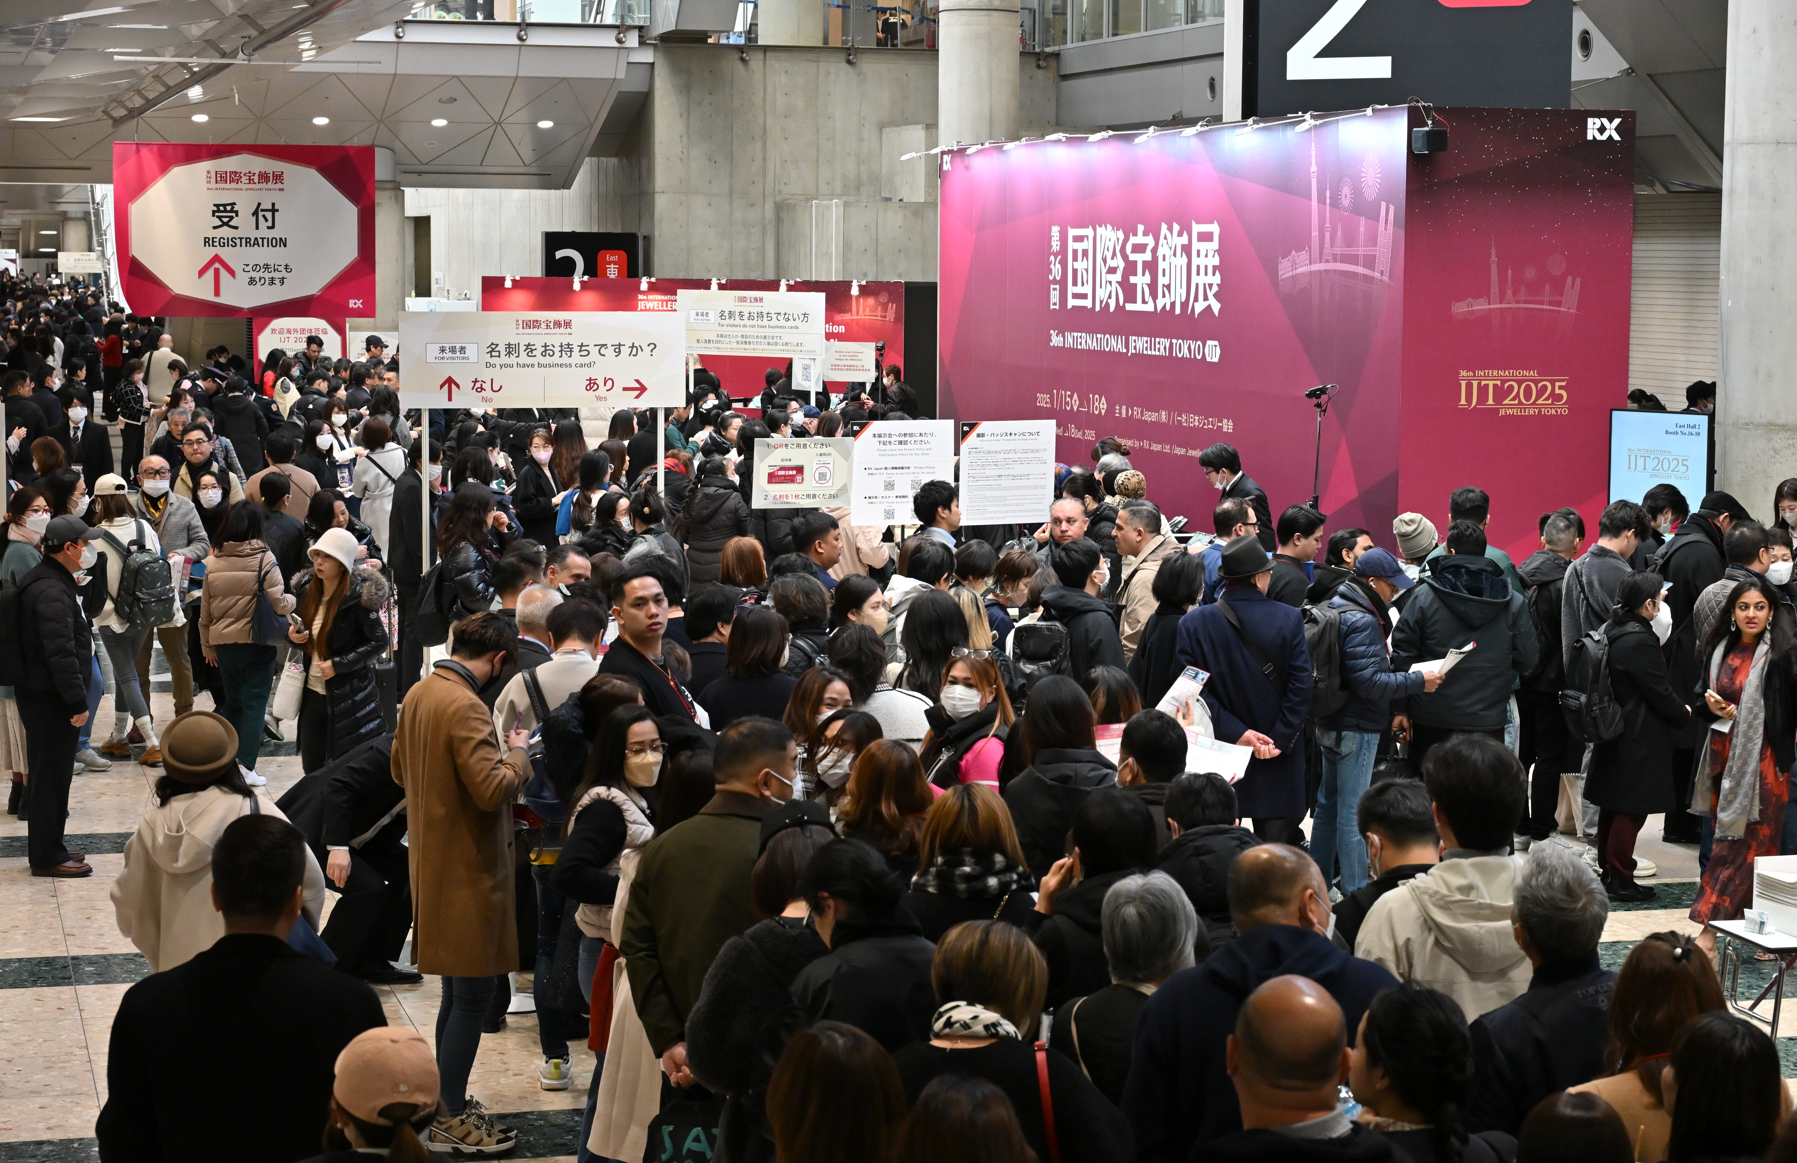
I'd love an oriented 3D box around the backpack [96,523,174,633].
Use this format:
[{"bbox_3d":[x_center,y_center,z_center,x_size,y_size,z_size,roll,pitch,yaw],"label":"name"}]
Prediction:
[{"bbox_3d":[-4.454,0.038,18.750,0.330,0.500,0.240,-5,-1,-45],"label":"backpack"}]

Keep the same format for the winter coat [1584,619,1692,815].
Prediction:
[{"bbox_3d":[3.587,0.641,15.500,0.420,0.950,0.460,-1,6,-16],"label":"winter coat"}]

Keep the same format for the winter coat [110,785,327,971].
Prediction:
[{"bbox_3d":[-2.006,0.999,9.400,0.580,0.780,0.380,1,6,9],"label":"winter coat"}]

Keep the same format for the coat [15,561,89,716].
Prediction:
[{"bbox_3d":[-4.104,0.270,15.500,0.360,0.740,0.480,0,6,-4],"label":"coat"}]

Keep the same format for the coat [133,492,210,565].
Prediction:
[{"bbox_3d":[-4.593,-0.206,20.000,0.540,0.710,0.370,1,6,7],"label":"coat"}]

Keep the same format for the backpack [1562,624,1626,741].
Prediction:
[{"bbox_3d":[3.314,0.496,15.250,0.220,0.520,0.300,-4,7,-38],"label":"backpack"}]

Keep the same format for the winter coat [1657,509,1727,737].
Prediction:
[{"bbox_3d":[4.265,0.285,17.100,0.420,1.180,0.520,-3,7,-30],"label":"winter coat"}]

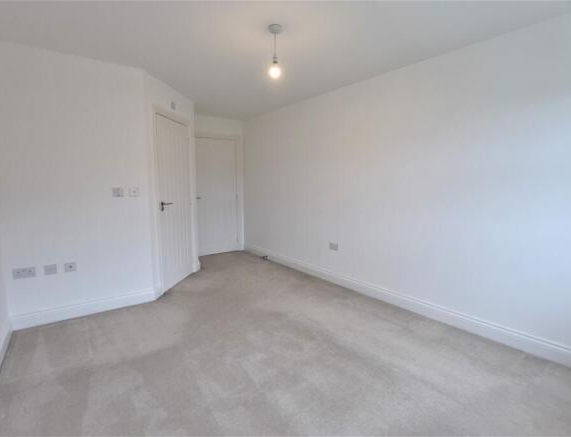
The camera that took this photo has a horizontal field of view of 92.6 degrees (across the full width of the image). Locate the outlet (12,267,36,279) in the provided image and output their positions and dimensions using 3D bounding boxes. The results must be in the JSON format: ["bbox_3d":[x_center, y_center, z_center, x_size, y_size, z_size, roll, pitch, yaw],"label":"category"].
[{"bbox_3d":[-2.252,0.478,2.354,0.146,0.087,0.012,-4,8,-33],"label":"outlet"}]

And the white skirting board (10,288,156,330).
[{"bbox_3d":[-1.879,0.856,2.648,1.130,0.132,0.020,-4,8,-33],"label":"white skirting board"}]

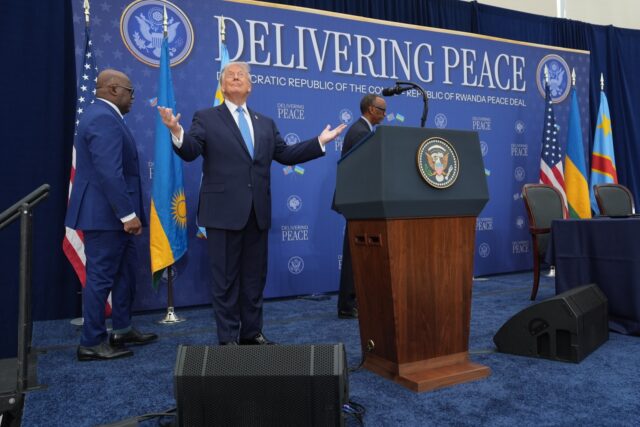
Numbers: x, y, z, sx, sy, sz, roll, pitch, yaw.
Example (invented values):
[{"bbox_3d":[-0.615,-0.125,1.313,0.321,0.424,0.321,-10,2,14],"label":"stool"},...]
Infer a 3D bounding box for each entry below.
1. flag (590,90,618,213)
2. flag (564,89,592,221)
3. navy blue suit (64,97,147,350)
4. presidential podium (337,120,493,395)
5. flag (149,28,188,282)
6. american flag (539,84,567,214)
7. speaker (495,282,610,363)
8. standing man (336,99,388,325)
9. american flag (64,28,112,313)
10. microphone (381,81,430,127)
[{"bbox_3d":[3.836,-0.598,7.180,0.340,2.080,0.260,-2,1,-26],"label":"flag"},{"bbox_3d":[3.347,-0.574,6.920,0.320,2.100,0.240,-2,1,-26],"label":"flag"},{"bbox_3d":[-1.393,0.041,3.475,0.470,1.600,0.530,-2,1,-25],"label":"navy blue suit"},{"bbox_3d":[0.544,0.210,2.964,0.720,1.325,0.590,-2,1,-29],"label":"presidential podium"},{"bbox_3d":[-1.253,-0.429,4.440,0.300,2.140,0.240,-2,1,-26],"label":"flag"},{"bbox_3d":[2.954,-0.533,6.720,0.370,2.240,0.280,-2,1,-26],"label":"american flag"},{"bbox_3d":[1.488,0.660,3.408,0.490,0.366,0.680,-1,1,41],"label":"speaker"},{"bbox_3d":[0.445,-0.068,4.520,0.550,1.850,0.520,-1,1,-14],"label":"standing man"},{"bbox_3d":[-1.888,-0.344,4.350,0.430,2.380,0.330,-2,1,-26],"label":"american flag"},{"bbox_3d":[0.478,-0.598,3.041,0.090,0.310,0.400,-2,1,-29],"label":"microphone"}]

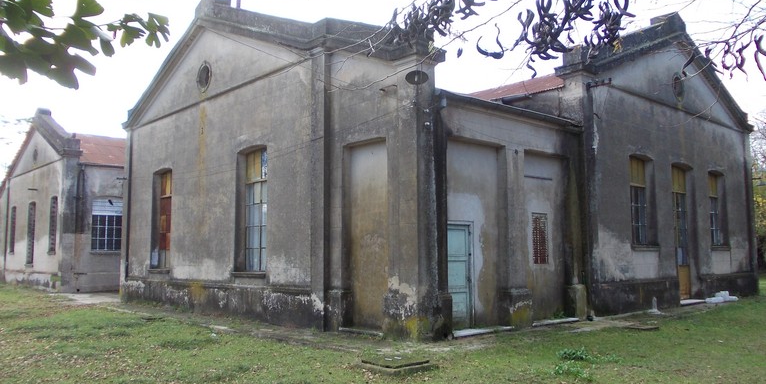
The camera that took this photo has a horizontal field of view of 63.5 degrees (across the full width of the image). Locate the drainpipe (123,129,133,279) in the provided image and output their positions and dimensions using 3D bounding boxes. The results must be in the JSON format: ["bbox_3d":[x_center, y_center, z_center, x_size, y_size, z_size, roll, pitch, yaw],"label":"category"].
[{"bbox_3d":[-9.050,0.487,21.960,0.140,5.400,0.150,5,-8,-42],"label":"drainpipe"}]

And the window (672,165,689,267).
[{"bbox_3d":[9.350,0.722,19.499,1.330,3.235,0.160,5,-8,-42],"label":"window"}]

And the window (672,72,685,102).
[{"bbox_3d":[9.388,-3.330,19.726,0.940,0.950,0.150,5,-8,-42],"label":"window"}]

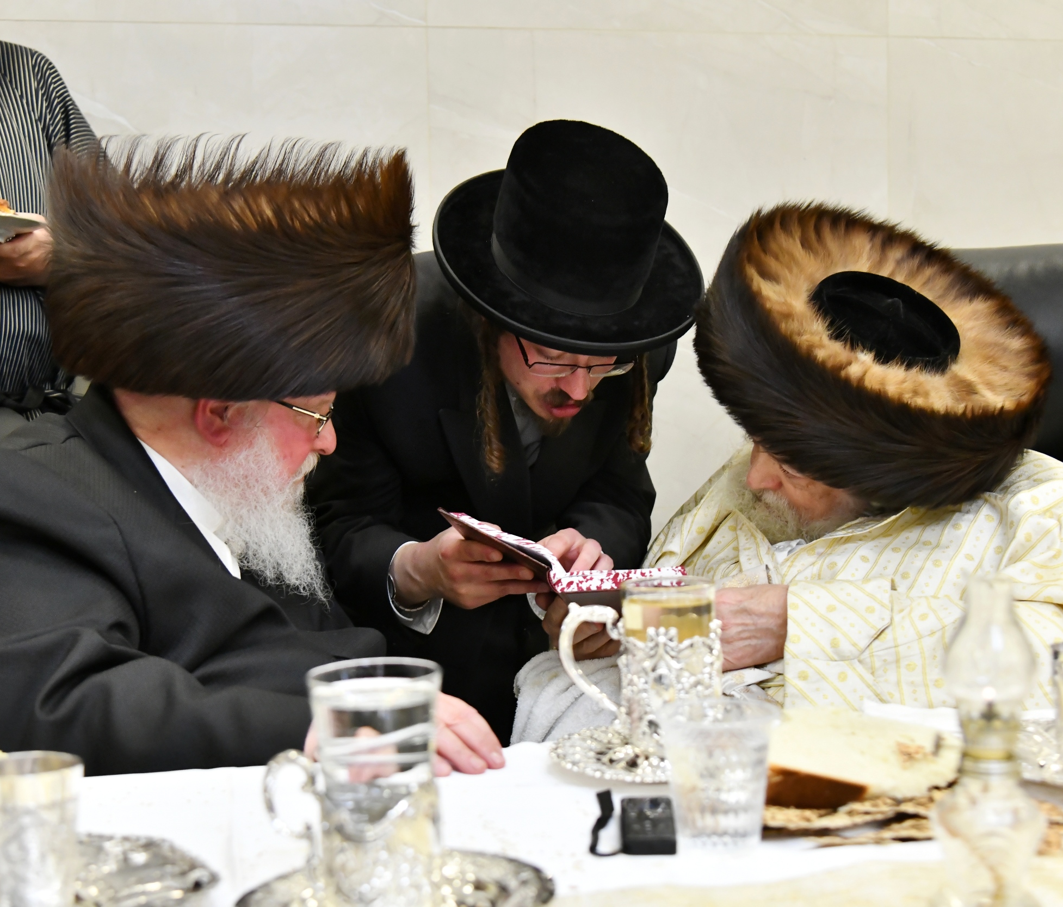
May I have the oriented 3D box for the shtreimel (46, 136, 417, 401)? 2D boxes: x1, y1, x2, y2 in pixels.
[{"bbox_3d":[-0.306,-0.181,1.770,0.375,0.250,0.375,-3,10,-8],"label":"shtreimel"}]

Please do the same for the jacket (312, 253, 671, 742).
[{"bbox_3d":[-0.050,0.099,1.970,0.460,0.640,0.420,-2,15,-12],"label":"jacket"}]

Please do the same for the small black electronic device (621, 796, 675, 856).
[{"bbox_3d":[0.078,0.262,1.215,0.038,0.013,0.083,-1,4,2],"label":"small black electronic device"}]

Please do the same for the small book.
[{"bbox_3d":[0.014,0.134,1.699,0.244,0.065,0.160,14,-22,-2],"label":"small book"}]

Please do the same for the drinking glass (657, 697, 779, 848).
[{"bbox_3d":[0.123,0.213,1.150,0.079,0.087,0.079,-1,4,0],"label":"drinking glass"}]

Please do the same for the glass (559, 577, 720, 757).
[{"bbox_3d":[0.084,0.168,1.370,0.126,0.138,0.083,-1,4,0],"label":"glass"}]

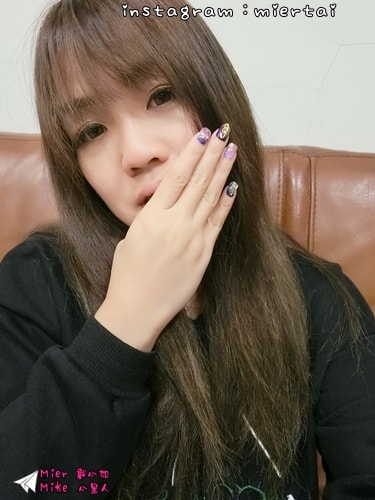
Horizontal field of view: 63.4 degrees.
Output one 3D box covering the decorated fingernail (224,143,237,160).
[{"bbox_3d":[0.041,-0.092,0.282,0.010,0.014,0.004,21,-11,-12],"label":"decorated fingernail"}]

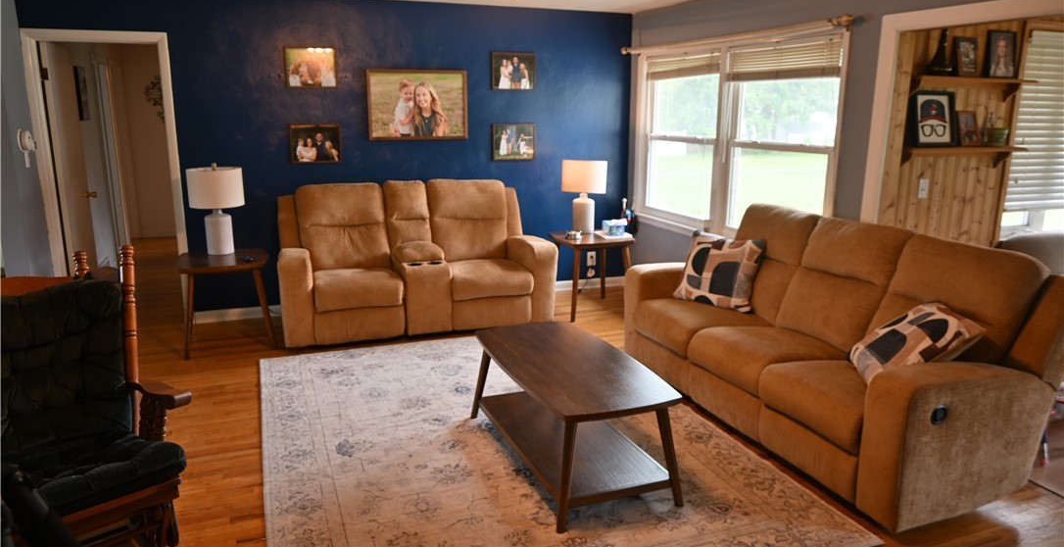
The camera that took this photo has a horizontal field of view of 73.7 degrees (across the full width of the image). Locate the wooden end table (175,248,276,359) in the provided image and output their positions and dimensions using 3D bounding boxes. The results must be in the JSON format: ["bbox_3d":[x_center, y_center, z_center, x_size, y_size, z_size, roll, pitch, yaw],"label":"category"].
[{"bbox_3d":[-2.123,0.189,4.975,0.585,0.615,0.576,-5,14,-20],"label":"wooden end table"}]

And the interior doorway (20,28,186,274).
[{"bbox_3d":[-2.995,-0.626,5.124,0.871,2.126,0.130,-5,14,-20],"label":"interior doorway"}]

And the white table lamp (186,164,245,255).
[{"bbox_3d":[-2.211,-0.454,4.986,0.361,0.628,0.361,-5,14,-20],"label":"white table lamp"}]

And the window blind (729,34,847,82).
[{"bbox_3d":[1.581,-1.339,4.468,0.055,0.234,1.074,-5,14,-20],"label":"window blind"}]

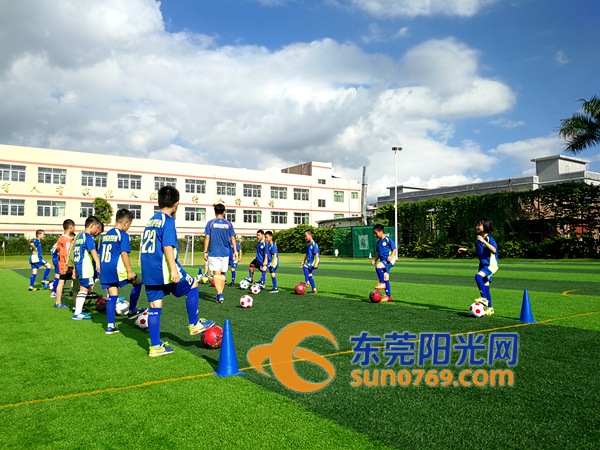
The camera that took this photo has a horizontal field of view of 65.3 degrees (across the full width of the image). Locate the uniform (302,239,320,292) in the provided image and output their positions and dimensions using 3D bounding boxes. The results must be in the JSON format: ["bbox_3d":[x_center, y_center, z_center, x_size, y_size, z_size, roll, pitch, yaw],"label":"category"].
[{"bbox_3d":[0.255,0.833,9.550,0.380,1.020,0.360,2,-4,-37],"label":"uniform"}]

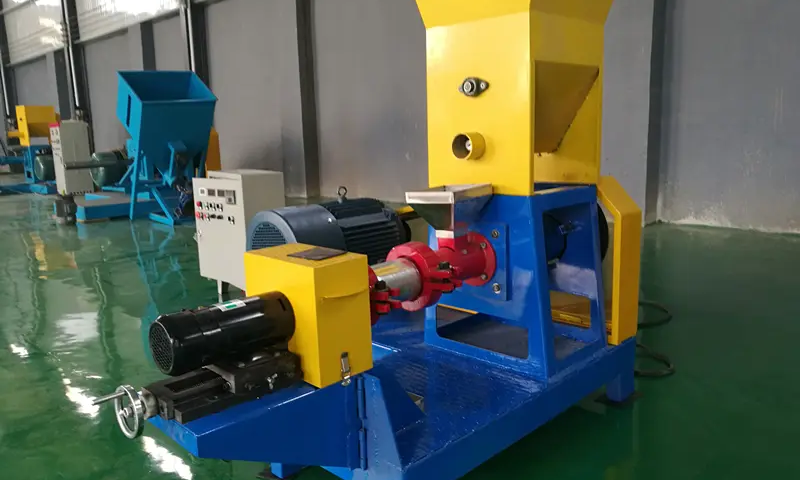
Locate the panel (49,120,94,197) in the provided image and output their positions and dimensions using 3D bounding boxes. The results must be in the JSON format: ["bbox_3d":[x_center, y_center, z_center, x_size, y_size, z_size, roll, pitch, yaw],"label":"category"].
[{"bbox_3d":[-4.026,-1.007,7.706,0.355,0.861,0.340,-12,14,-44],"label":"panel"}]

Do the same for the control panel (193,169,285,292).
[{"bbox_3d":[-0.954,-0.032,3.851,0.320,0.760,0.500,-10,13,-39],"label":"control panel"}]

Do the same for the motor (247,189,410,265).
[{"bbox_3d":[-0.301,0.012,2.811,0.660,0.460,0.420,-12,14,-44],"label":"motor"}]

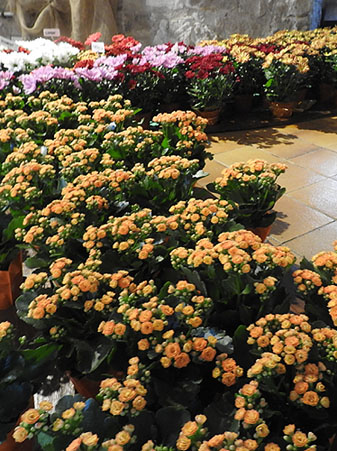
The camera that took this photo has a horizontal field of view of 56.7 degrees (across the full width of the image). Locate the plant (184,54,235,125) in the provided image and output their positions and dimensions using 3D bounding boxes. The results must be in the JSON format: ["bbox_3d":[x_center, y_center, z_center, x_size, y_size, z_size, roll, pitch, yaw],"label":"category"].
[{"bbox_3d":[0.273,-0.888,2.080,0.330,0.400,0.320,-2,34,0],"label":"plant"}]

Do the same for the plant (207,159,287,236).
[{"bbox_3d":[0.241,-0.059,0.952,0.260,0.285,0.255,-2,34,0],"label":"plant"}]

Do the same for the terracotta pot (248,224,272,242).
[{"bbox_3d":[0.273,0.014,1.002,0.130,0.108,0.130,-2,34,1],"label":"terracotta pot"}]

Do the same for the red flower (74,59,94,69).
[{"bbox_3d":[-0.560,-1.077,2.083,0.120,0.070,0.110,-2,34,0],"label":"red flower"}]

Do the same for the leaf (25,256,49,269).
[{"bbox_3d":[-0.336,0.094,0.794,0.062,0.020,0.038,-2,34,0],"label":"leaf"}]

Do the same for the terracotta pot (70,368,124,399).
[{"bbox_3d":[-0.131,0.279,0.643,0.120,0.100,0.120,-2,34,0],"label":"terracotta pot"}]

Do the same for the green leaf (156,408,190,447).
[{"bbox_3d":[0.007,0.278,0.429,0.048,0.028,0.060,-2,34,0],"label":"green leaf"}]

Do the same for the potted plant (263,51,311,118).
[{"bbox_3d":[0.800,-0.936,2.118,0.330,0.400,0.320,-2,34,0],"label":"potted plant"}]

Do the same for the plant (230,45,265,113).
[{"bbox_3d":[0.571,-1.048,2.285,0.320,0.410,0.320,-2,34,0],"label":"plant"}]

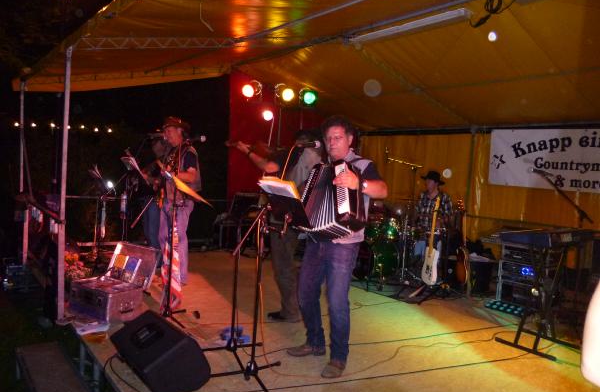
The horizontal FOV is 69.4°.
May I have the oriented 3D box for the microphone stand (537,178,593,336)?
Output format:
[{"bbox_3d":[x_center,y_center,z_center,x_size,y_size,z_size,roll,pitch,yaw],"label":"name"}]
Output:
[{"bbox_3d":[2.575,0.519,4.127,0.700,1.450,0.550,5,4,37],"label":"microphone stand"}]

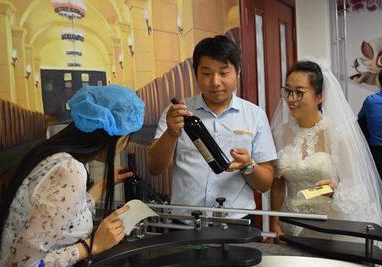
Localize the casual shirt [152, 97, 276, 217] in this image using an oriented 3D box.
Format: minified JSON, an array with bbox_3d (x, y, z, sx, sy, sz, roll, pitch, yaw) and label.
[{"bbox_3d":[0.098,0.104,1.860,0.490,0.530,0.280,-2,3,12],"label":"casual shirt"}]

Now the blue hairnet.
[{"bbox_3d":[-0.257,-0.068,1.420,0.240,0.160,0.220,12,-4,-27],"label":"blue hairnet"}]

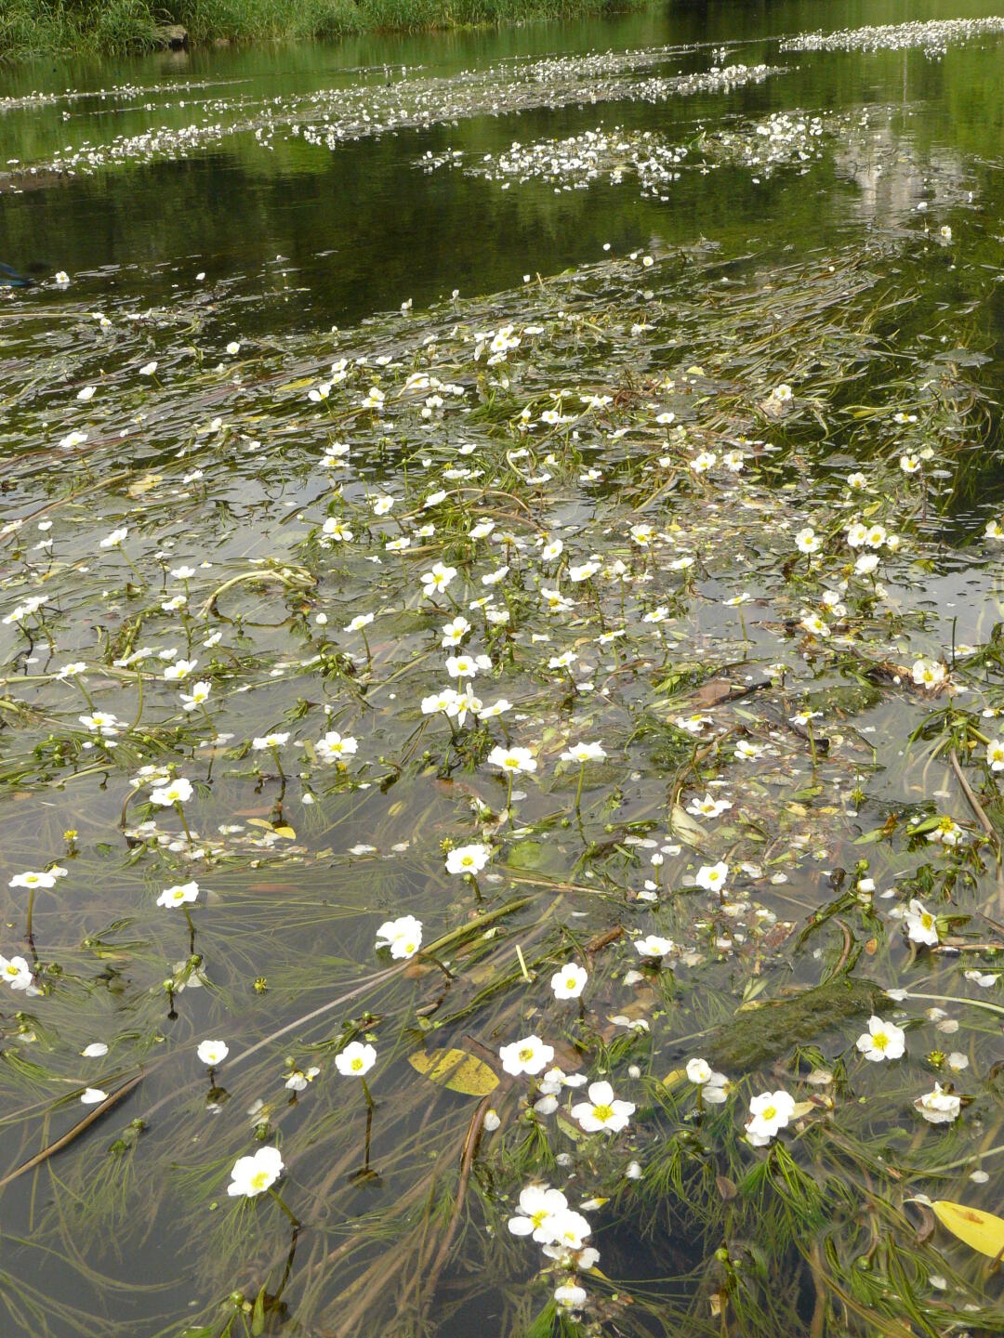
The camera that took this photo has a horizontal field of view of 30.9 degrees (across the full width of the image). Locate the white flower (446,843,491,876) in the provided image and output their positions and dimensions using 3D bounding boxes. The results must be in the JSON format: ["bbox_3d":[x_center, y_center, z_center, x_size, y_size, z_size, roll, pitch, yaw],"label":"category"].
[{"bbox_3d":[-0.019,0.107,1.021,0.024,0.008,0.024,-10,30,6],"label":"white flower"}]

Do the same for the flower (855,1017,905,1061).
[{"bbox_3d":[0.203,0.198,0.971,0.027,0.009,0.027,-1,52,13],"label":"flower"}]

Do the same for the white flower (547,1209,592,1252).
[{"bbox_3d":[0.027,0.226,0.731,0.018,0.006,0.018,5,35,-3],"label":"white flower"}]

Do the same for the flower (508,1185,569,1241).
[{"bbox_3d":[0.018,0.253,0.845,0.030,0.010,0.030,-6,55,8],"label":"flower"}]

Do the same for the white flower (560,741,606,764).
[{"bbox_3d":[0.057,0.059,1.274,0.033,0.013,0.033,-6,22,4],"label":"white flower"}]

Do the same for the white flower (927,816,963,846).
[{"bbox_3d":[0.261,0.095,1.069,0.020,0.012,0.020,1,21,14],"label":"white flower"}]

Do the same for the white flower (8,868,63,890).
[{"bbox_3d":[-0.293,0.132,1.136,0.030,0.009,0.030,-9,18,-15],"label":"white flower"}]

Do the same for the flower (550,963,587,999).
[{"bbox_3d":[0.038,0.177,1.033,0.021,0.007,0.021,-4,60,7],"label":"flower"}]

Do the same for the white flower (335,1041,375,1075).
[{"bbox_3d":[-0.071,0.193,0.895,0.021,0.006,0.021,-9,28,5],"label":"white flower"}]

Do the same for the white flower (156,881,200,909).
[{"bbox_3d":[-0.188,0.133,1.061,0.026,0.006,0.026,-19,20,-12],"label":"white flower"}]

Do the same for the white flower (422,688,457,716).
[{"bbox_3d":[-0.047,0.025,1.397,0.029,0.011,0.029,-19,28,4],"label":"white flower"}]

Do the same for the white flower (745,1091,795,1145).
[{"bbox_3d":[0.135,0.224,0.912,0.027,0.009,0.027,-11,51,13],"label":"white flower"}]

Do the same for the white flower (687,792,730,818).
[{"bbox_3d":[0.142,0.094,1.247,0.031,0.012,0.031,0,24,7],"label":"white flower"}]

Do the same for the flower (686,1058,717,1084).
[{"bbox_3d":[0.096,0.194,0.877,0.013,0.010,0.013,0,22,6],"label":"flower"}]

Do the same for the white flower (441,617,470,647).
[{"bbox_3d":[-0.036,-0.029,1.417,0.023,0.007,0.023,-11,52,15],"label":"white flower"}]

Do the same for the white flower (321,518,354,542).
[{"bbox_3d":[-0.158,-0.133,1.746,0.029,0.009,0.029,6,44,-6],"label":"white flower"}]

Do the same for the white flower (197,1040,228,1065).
[{"bbox_3d":[-0.146,0.195,0.918,0.016,0.007,0.016,-7,22,-10],"label":"white flower"}]

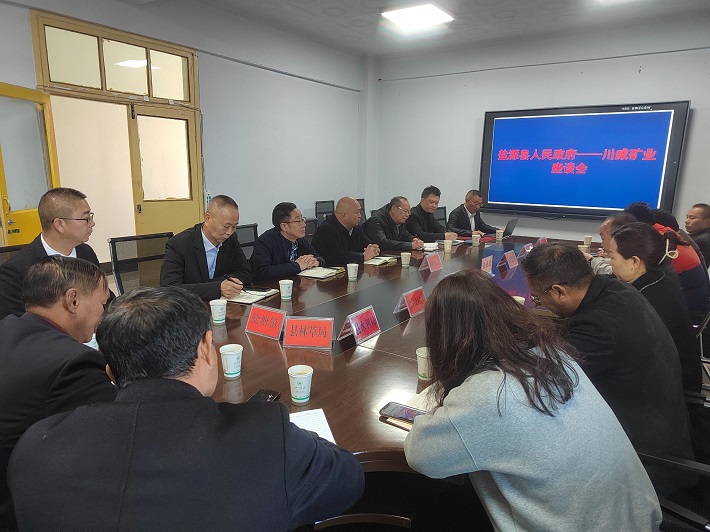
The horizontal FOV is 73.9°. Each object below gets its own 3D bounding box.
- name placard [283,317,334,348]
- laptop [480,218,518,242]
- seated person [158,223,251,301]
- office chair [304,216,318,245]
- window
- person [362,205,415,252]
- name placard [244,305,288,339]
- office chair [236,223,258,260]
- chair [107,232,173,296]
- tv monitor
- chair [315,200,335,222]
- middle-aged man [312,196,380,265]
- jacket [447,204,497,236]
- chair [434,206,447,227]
[{"bbox_3d":[-0.184,0.266,1.935,0.198,0.111,0.100,2,11,6],"label":"name placard"},{"bbox_3d":[1.585,-0.417,5.174,0.300,0.200,0.340,9,14,32],"label":"laptop"},{"bbox_3d":[-0.804,0.247,2.856,0.550,1.250,0.680,-10,16,-44],"label":"seated person"},{"bbox_3d":[-0.276,0.123,4.173,0.600,0.980,0.570,9,14,32],"label":"office chair"},{"bbox_3d":[-1.878,-1.654,3.927,0.100,0.530,1.420,9,14,32],"label":"window"},{"bbox_3d":[0.369,-0.081,4.679,0.740,1.240,0.570,10,14,35],"label":"person"},{"bbox_3d":[-0.371,0.238,2.055,0.198,0.111,0.100,9,13,32],"label":"name placard"},{"bbox_3d":[-0.713,0.259,3.468,0.600,1.000,0.560,10,14,35],"label":"office chair"},{"bbox_3d":[-1.182,0.330,3.089,0.600,0.980,0.570,9,14,32],"label":"chair"},{"bbox_3d":[2.615,-1.244,5.698,2.207,1.271,0.100,10,14,35],"label":"tv monitor"},{"bbox_3d":[-0.188,-0.330,6.470,0.600,1.000,0.560,10,14,35],"label":"chair"},{"bbox_3d":[-0.073,0.060,3.878,0.670,1.230,0.530,10,15,37],"label":"middle-aged man"},{"bbox_3d":[1.399,-0.444,5.849,0.540,0.620,0.460,-8,14,-38],"label":"jacket"},{"bbox_3d":[1.185,-0.153,5.640,0.600,0.980,0.570,9,14,32],"label":"chair"}]

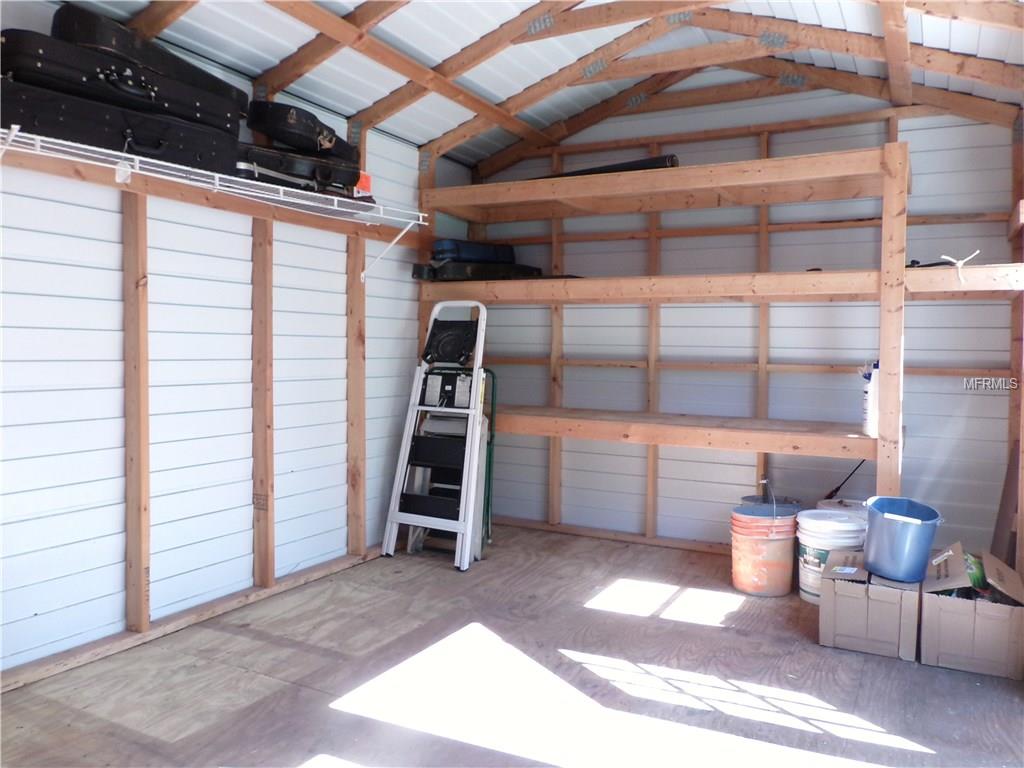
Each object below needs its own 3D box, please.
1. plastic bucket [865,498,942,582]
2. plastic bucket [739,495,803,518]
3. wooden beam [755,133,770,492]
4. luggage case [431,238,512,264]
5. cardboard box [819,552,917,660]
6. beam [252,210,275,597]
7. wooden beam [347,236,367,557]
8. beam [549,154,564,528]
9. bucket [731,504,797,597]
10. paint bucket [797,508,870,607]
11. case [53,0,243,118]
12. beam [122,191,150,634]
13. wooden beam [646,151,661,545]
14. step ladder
[{"bbox_3d":[1.487,0.592,2.933,0.285,0.270,0.270,9,5,29],"label":"plastic bucket"},{"bbox_3d":[1.300,0.764,3.857,0.295,0.362,0.295,2,2,29],"label":"plastic bucket"},{"bbox_3d":[1.301,-0.206,3.964,0.041,2.145,0.087,1,3,27],"label":"wooden beam"},{"bbox_3d":[-0.213,-0.706,4.234,0.380,0.122,0.200,-1,3,-36],"label":"luggage case"},{"bbox_3d":[1.369,0.830,2.931,0.315,0.250,0.410,2,3,27],"label":"cardboard box"},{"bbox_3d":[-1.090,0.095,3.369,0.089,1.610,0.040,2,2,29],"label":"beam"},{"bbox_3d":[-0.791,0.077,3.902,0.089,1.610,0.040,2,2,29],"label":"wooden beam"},{"bbox_3d":[0.266,-0.247,4.500,0.041,2.144,0.087,2,3,27],"label":"beam"},{"bbox_3d":[1.134,0.748,3.482,0.285,0.356,0.285,2,3,27],"label":"bucket"},{"bbox_3d":[1.413,0.778,3.399,0.315,0.370,0.315,2,2,29],"label":"paint bucket"},{"bbox_3d":[-1.224,-1.060,2.634,0.280,0.130,0.760,2,2,29],"label":"case"},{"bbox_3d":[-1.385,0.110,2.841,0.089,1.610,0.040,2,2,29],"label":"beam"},{"bbox_3d":[0.787,-0.226,4.231,0.041,2.144,0.087,1,3,27],"label":"wooden beam"},{"bbox_3d":[-0.363,0.235,4.075,0.540,1.380,0.130,2,-7,26],"label":"step ladder"}]

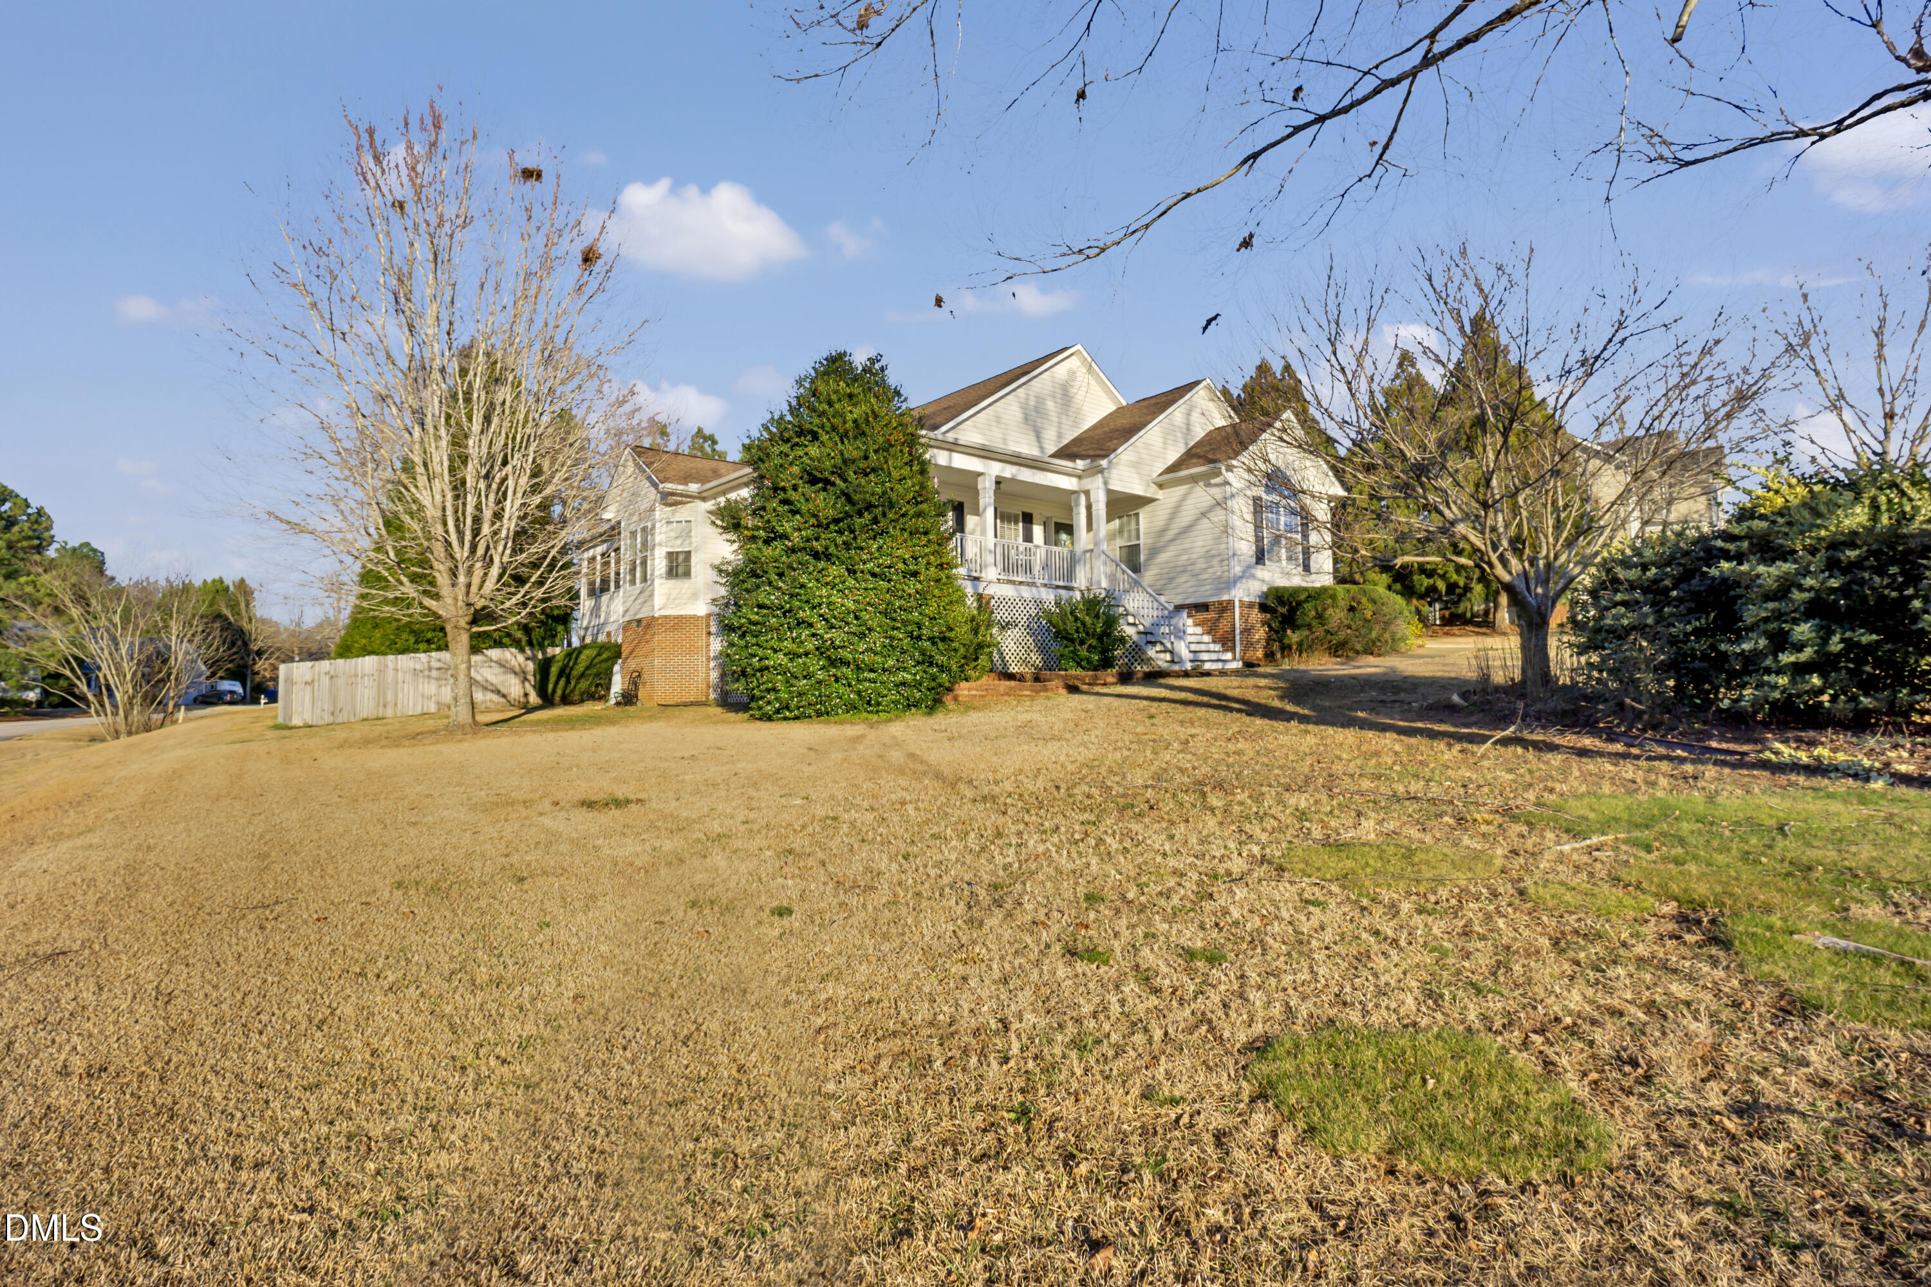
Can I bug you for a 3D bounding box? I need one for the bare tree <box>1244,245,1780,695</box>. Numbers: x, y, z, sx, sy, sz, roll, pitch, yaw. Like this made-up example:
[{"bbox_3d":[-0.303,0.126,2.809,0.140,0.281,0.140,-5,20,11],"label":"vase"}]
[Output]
[{"bbox_3d":[7.350,-2.283,11.500,6.000,5.973,6.000,-2,-2,33],"label":"bare tree"}]

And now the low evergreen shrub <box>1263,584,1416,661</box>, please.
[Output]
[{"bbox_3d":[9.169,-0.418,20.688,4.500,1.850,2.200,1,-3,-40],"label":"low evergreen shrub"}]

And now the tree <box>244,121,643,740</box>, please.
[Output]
[{"bbox_3d":[-11.468,-4.970,19.029,7.800,13.717,7.800,0,-2,-31],"label":"tree"}]

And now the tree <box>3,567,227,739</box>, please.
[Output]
[{"bbox_3d":[-26.063,0.276,26.087,4.800,5.212,4.800,1,-3,-45],"label":"tree"}]

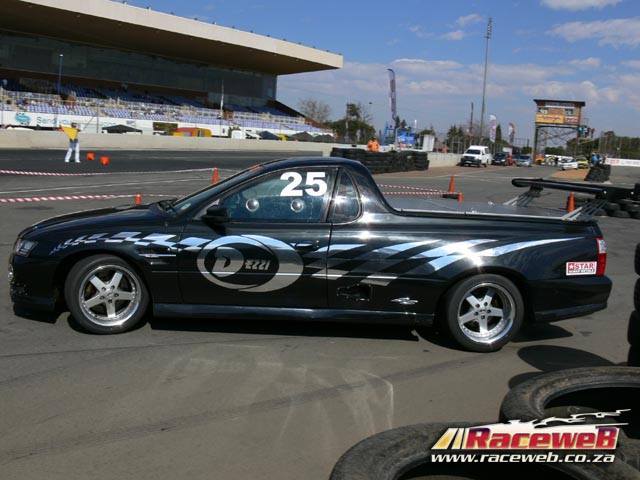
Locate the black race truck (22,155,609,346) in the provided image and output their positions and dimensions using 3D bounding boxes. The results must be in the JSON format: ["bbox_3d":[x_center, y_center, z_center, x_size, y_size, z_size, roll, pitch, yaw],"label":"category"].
[{"bbox_3d":[0.015,-0.024,5.736,5.080,1.450,1.860,3,9,-3],"label":"black race truck"}]

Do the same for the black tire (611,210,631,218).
[{"bbox_3d":[8.135,-0.717,17.490,0.560,0.190,0.560,4,9,-1],"label":"black tire"}]

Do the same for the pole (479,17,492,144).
[{"bbox_3d":[26.415,-24.160,103.283,1.000,22.200,1.800,10,11,34],"label":"pole"}]

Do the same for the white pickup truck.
[{"bbox_3d":[13.556,-7.210,55.861,1.750,1.820,5.000,8,10,24],"label":"white pickup truck"}]

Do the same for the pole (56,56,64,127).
[{"bbox_3d":[-21.178,-11.464,52.466,0.400,6.900,0.300,10,11,34],"label":"pole"}]

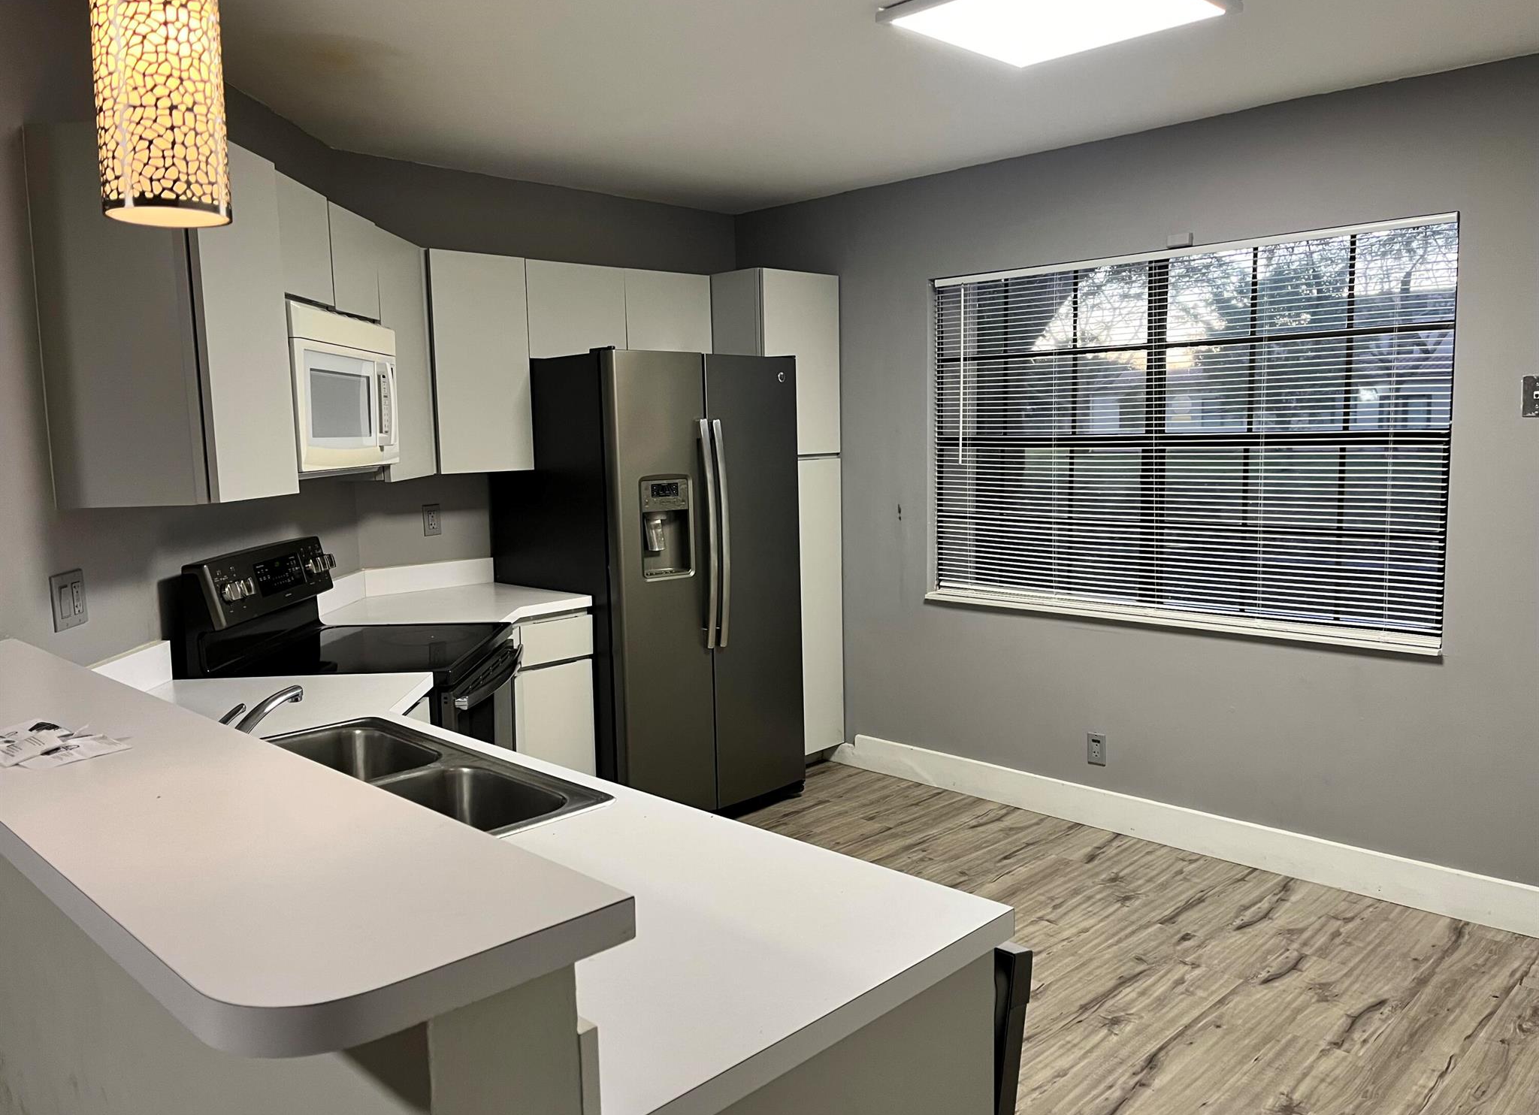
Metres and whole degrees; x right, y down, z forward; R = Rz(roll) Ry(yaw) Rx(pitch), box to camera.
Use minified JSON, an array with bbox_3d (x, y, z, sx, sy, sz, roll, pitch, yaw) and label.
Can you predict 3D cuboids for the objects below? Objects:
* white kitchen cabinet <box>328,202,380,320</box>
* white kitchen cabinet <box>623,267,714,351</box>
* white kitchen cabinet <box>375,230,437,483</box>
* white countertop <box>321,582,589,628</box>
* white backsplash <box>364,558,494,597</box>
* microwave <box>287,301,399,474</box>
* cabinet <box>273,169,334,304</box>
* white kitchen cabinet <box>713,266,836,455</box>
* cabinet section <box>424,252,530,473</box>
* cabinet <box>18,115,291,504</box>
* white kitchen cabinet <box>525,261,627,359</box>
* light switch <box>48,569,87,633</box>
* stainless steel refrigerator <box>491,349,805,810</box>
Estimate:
[{"bbox_3d":[-1.318,-0.822,3.253,0.309,0.278,0.382,-1,6,-1],"label":"white kitchen cabinet"},{"bbox_3d":[-0.506,-0.980,4.788,0.305,0.359,0.451,5,9,45],"label":"white kitchen cabinet"},{"bbox_3d":[-1.319,-0.631,3.721,0.309,0.762,0.479,-1,6,-1],"label":"white kitchen cabinet"},{"bbox_3d":[-1.093,0.192,3.850,0.883,0.042,0.949,5,9,44],"label":"white countertop"},{"bbox_3d":[-1.255,0.070,4.319,0.020,0.102,0.535,5,9,45],"label":"white backsplash"},{"bbox_3d":[-1.285,-0.436,3.101,0.385,0.403,0.750,-1,6,0],"label":"microwave"},{"bbox_3d":[-1.326,-0.787,2.892,0.318,0.282,0.382,-1,6,0],"label":"cabinet"},{"bbox_3d":[-0.083,-0.813,4.989,0.626,0.742,0.462,5,9,44],"label":"white kitchen cabinet"},{"bbox_3d":[-1.112,-0.686,4.150,0.320,0.753,0.381,5,9,43],"label":"cabinet section"},{"bbox_3d":[-1.309,-0.508,2.539,0.337,0.764,0.402,-1,6,0],"label":"cabinet"},{"bbox_3d":[-0.825,-0.933,4.469,0.305,0.357,0.452,5,9,45],"label":"white kitchen cabinet"},{"bbox_3d":[-1.460,0.089,2.414,0.008,0.115,0.117,-1,6,0],"label":"light switch"},{"bbox_3d":[-0.446,0.119,4.502,0.818,1.771,0.903,5,9,44],"label":"stainless steel refrigerator"}]

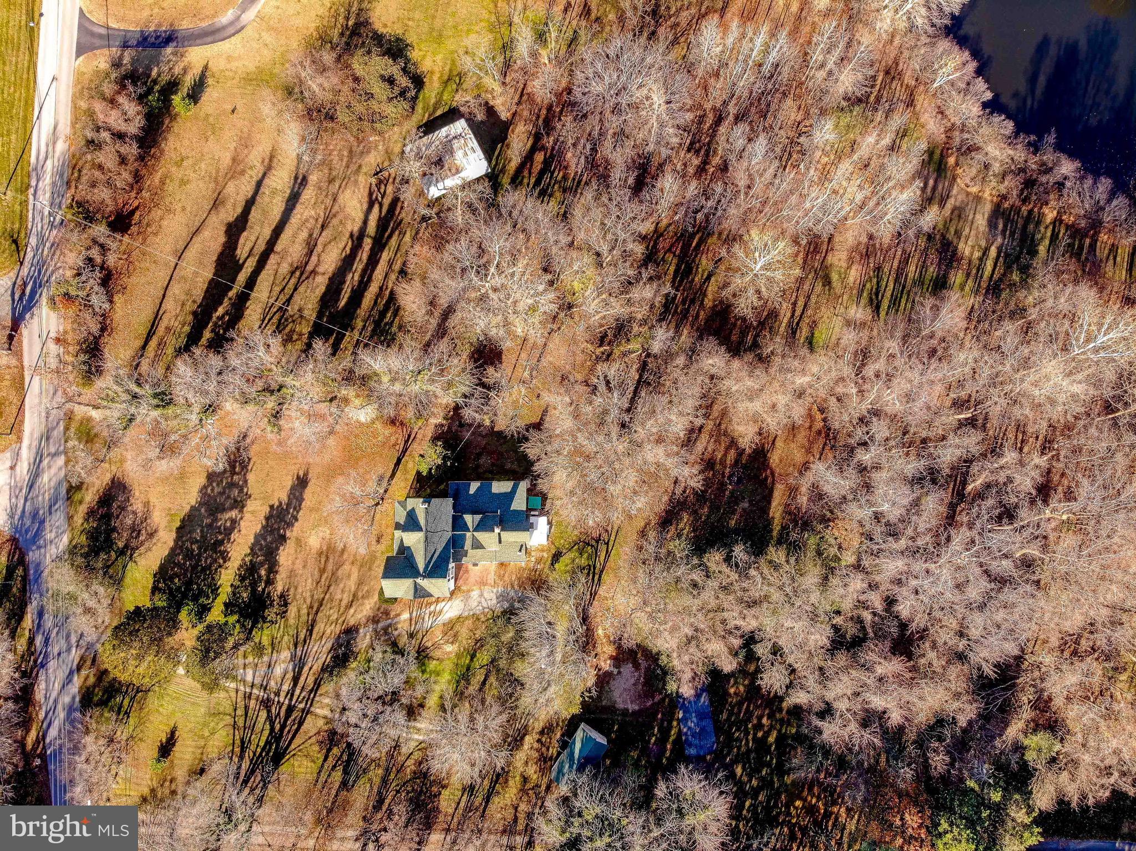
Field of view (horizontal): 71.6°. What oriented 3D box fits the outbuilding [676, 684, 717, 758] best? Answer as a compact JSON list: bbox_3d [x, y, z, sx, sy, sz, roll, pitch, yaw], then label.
[{"bbox_3d":[19.163,44.491,118.934,4.800,0.400,10.800,-9,89,0],"label":"outbuilding"}]

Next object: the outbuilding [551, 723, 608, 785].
[{"bbox_3d":[1.784,50.059,117.222,4.900,3.600,8.700,34,89,1],"label":"outbuilding"}]

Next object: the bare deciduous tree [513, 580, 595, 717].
[{"bbox_3d":[-1.834,31.603,112.190,11.200,14.500,16.500,0,89,0],"label":"bare deciduous tree"}]

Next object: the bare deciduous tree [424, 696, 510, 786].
[{"bbox_3d":[-14.325,44.537,112.932,11.600,12.500,11.200,0,89,0],"label":"bare deciduous tree"}]

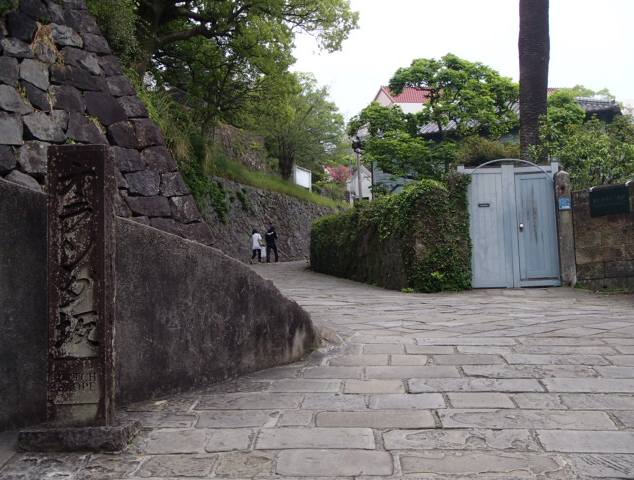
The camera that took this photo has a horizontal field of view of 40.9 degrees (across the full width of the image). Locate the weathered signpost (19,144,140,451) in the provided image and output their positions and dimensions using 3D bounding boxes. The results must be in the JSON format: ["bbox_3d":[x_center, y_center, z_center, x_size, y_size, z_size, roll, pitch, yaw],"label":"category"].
[{"bbox_3d":[-1.362,0.330,4.920,0.562,1.669,0.450,-2,-6,-1],"label":"weathered signpost"}]

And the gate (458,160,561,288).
[{"bbox_3d":[3.272,-0.268,14.500,1.632,2.133,0.150,-2,-6,-2],"label":"gate"}]

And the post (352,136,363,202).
[{"bbox_3d":[1.917,-2.081,38.000,0.450,5.159,0.450,-2,-6,0],"label":"post"}]

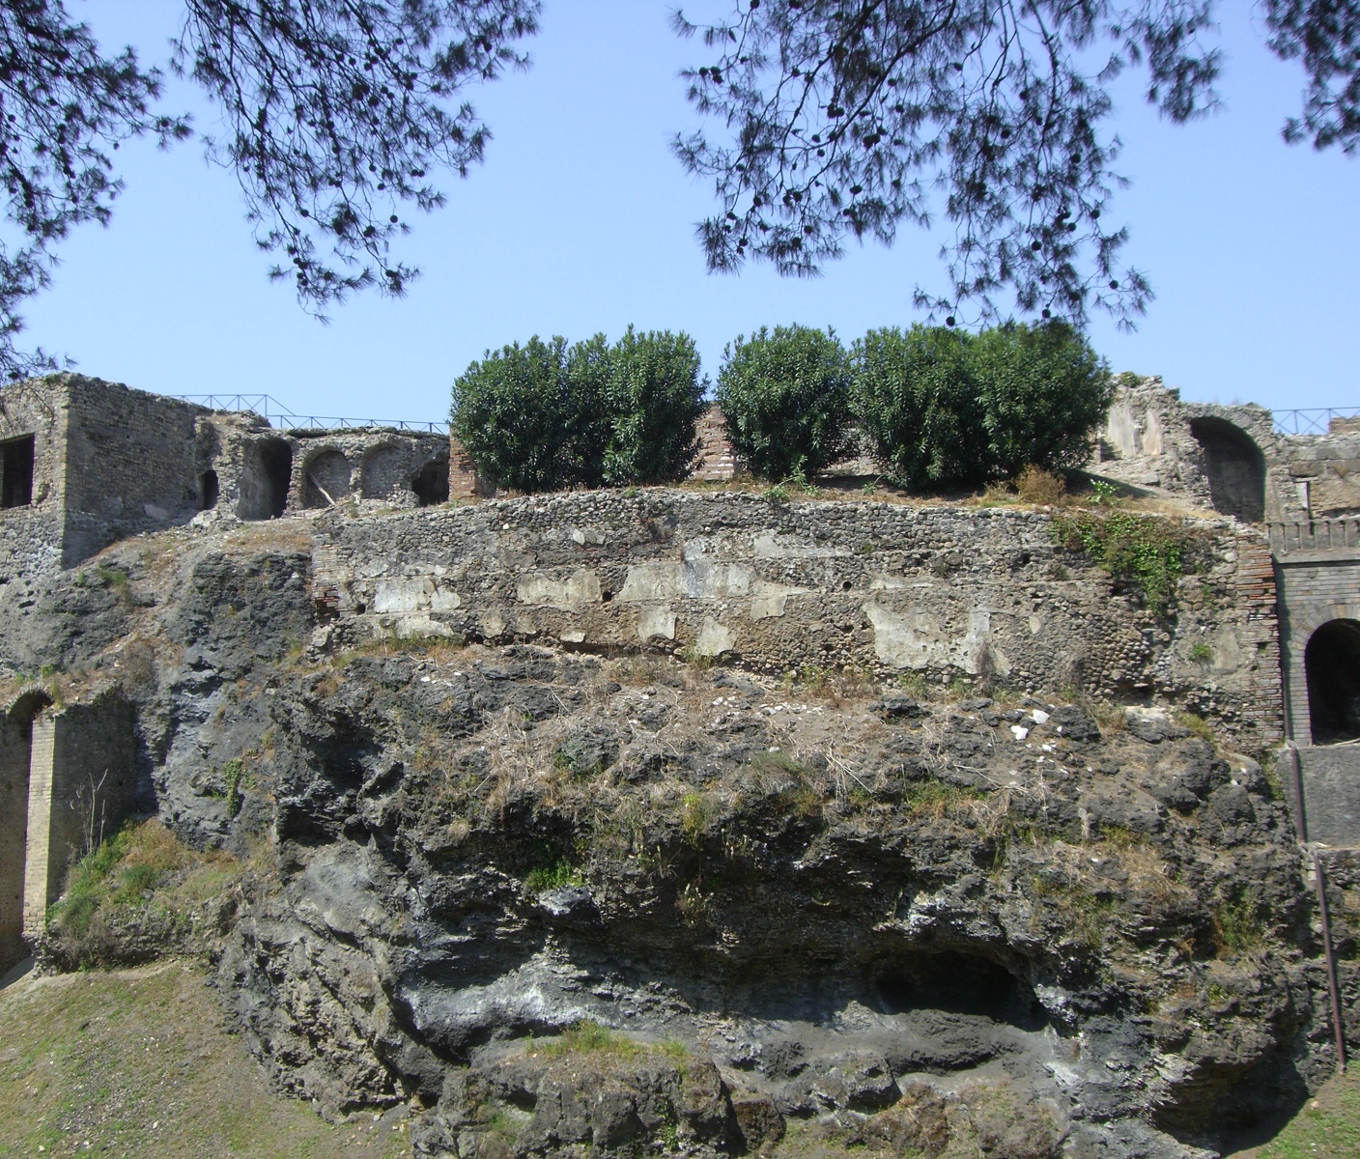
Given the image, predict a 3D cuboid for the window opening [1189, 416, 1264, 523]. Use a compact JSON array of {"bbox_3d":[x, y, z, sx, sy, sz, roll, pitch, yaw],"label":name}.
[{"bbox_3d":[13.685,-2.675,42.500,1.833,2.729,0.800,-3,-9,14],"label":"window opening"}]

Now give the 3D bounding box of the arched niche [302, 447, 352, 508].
[{"bbox_3d":[-8.928,-2.530,43.600,1.584,1.546,0.500,-5,-10,25],"label":"arched niche"}]

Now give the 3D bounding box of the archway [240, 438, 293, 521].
[{"bbox_3d":[-10.443,-2.497,44.400,1.709,2.169,1.200,-5,-10,25],"label":"archway"}]

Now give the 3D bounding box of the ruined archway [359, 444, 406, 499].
[{"bbox_3d":[-7.385,-2.670,42.900,1.387,1.398,0.500,-5,-10,25],"label":"ruined archway"}]

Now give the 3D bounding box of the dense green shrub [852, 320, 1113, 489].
[{"bbox_3d":[7.334,-4.262,41.000,6.456,4.205,3.300,0,-9,-6],"label":"dense green shrub"}]

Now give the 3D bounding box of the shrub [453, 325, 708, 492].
[{"bbox_3d":[-2.438,-4.031,40.300,6.052,4.042,3.200,-1,-9,0],"label":"shrub"}]

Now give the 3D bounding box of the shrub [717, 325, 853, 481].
[{"bbox_3d":[2.480,-4.184,40.000,3.231,3.810,3.000,0,-9,-3],"label":"shrub"}]

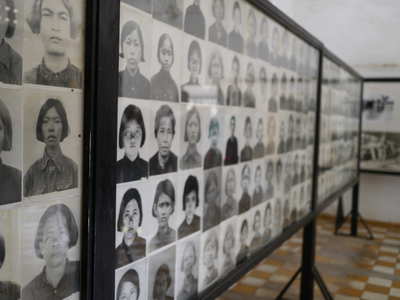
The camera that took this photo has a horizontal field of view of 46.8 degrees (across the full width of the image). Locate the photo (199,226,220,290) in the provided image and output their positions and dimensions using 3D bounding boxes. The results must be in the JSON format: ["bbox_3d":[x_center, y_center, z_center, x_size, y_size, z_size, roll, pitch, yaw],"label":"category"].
[{"bbox_3d":[0.044,0.452,1.959,0.010,0.251,0.195,4,4,26],"label":"photo"}]

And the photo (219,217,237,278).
[{"bbox_3d":[0.132,0.442,2.138,0.010,0.250,0.195,4,4,26],"label":"photo"}]

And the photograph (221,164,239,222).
[{"bbox_3d":[0.139,0.191,2.086,0.010,0.243,0.194,3,4,26],"label":"photograph"}]

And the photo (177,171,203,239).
[{"bbox_3d":[-0.035,0.203,1.762,0.010,0.257,0.198,4,4,26],"label":"photo"}]

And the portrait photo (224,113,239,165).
[{"bbox_3d":[0.143,-0.056,2.066,0.010,0.251,0.173,3,4,26],"label":"portrait photo"}]

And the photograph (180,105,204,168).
[{"bbox_3d":[-0.030,-0.048,1.717,0.010,0.243,0.189,3,4,26],"label":"photograph"}]

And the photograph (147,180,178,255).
[{"bbox_3d":[-0.125,0.212,1.580,0.010,0.258,0.194,4,4,26],"label":"photograph"}]

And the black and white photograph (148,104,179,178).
[{"bbox_3d":[-0.118,-0.039,1.538,0.010,0.241,0.186,3,4,26],"label":"black and white photograph"}]

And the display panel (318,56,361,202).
[{"bbox_3d":[1.538,-0.193,4.965,0.050,1.296,2.489,4,4,26],"label":"display panel"}]

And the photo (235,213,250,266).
[{"bbox_3d":[0.216,0.429,2.271,0.010,0.250,0.180,3,4,26],"label":"photo"}]

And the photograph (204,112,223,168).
[{"bbox_3d":[0.058,-0.049,1.895,0.010,0.250,0.182,3,4,26],"label":"photograph"}]

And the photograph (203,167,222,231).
[{"bbox_3d":[0.055,0.196,1.947,0.010,0.253,0.190,4,4,26],"label":"photograph"}]

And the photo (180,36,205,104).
[{"bbox_3d":[-0.024,-0.291,1.701,0.010,0.240,0.194,3,4,26],"label":"photo"}]

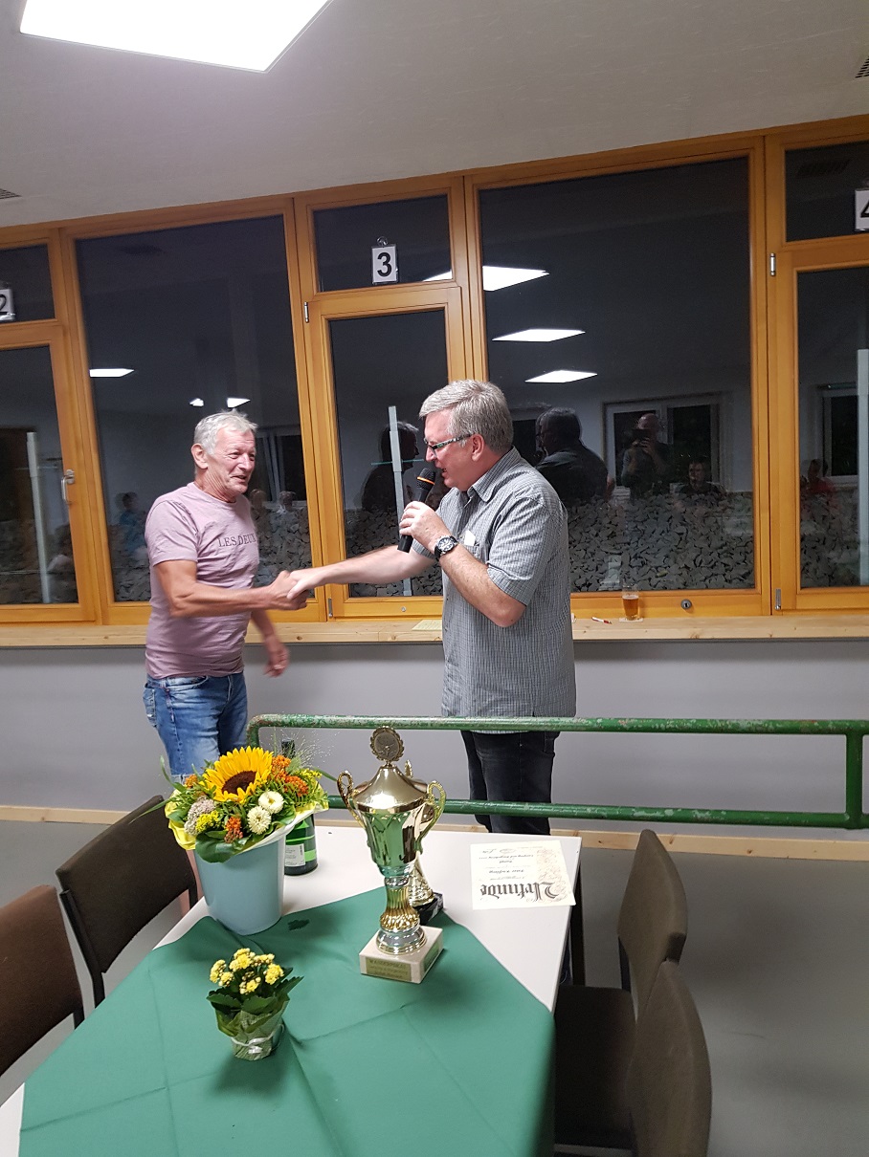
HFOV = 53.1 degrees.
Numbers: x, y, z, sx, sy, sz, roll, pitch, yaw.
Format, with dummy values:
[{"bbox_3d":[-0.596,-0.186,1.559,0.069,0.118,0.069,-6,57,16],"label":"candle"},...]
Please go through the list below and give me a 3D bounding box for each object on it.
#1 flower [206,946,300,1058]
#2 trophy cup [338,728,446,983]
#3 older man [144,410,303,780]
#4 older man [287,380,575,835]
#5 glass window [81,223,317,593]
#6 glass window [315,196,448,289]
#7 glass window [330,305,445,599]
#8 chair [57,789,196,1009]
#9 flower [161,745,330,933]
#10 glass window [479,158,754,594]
[{"bbox_3d":[-0.287,0.671,1.386,0.150,0.175,0.135,-6,8,-15],"label":"flower"},{"bbox_3d":[-0.072,0.489,1.577,0.210,0.456,0.145,0,9,22],"label":"trophy cup"},{"bbox_3d":[-0.691,0.384,2.890,0.660,1.820,0.520,0,9,22],"label":"older man"},{"bbox_3d":[-0.015,0.386,2.511,0.830,1.850,0.560,-4,8,-1],"label":"older man"},{"bbox_3d":[-1.080,-0.720,3.937,1.028,1.650,0.060,-2,9,14],"label":"glass window"},{"bbox_3d":[-0.217,-1.395,3.635,0.585,0.335,0.050,-2,8,14],"label":"glass window"},{"bbox_3d":[-0.168,-0.517,3.753,0.520,1.200,0.060,-2,9,14],"label":"glass window"},{"bbox_3d":[-0.521,1.005,2.098,0.540,0.820,0.470,-2,8,14],"label":"chair"},{"bbox_3d":[-0.378,0.536,1.781,0.320,0.340,0.310,-6,8,-14],"label":"flower"},{"bbox_3d":[0.734,-0.756,3.501,1.025,1.645,0.060,-2,9,14],"label":"glass window"}]

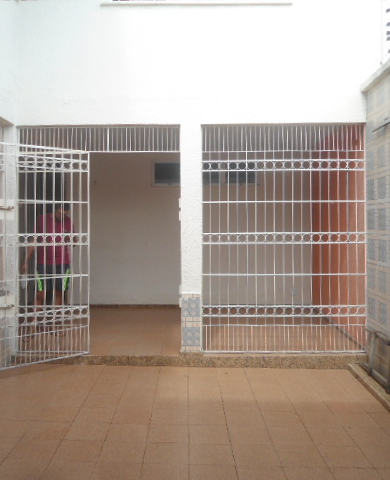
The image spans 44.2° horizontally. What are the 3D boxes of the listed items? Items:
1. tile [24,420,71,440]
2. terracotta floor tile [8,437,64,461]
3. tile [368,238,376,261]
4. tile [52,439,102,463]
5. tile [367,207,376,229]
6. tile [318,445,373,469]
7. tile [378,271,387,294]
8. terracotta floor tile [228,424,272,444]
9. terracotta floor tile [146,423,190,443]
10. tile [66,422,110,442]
[{"bbox_3d":[-1.101,1.425,3.588,0.300,0.010,0.300,0,1,-1],"label":"tile"},{"bbox_3d":[-1.091,1.430,3.264,0.300,0.012,0.300,1,2,-1],"label":"terracotta floor tile"},{"bbox_3d":[1.835,0.099,4.985,0.010,0.205,0.205,0,2,1],"label":"tile"},{"bbox_3d":[-0.784,1.431,3.242,0.300,0.012,0.300,2,2,-1],"label":"tile"},{"bbox_3d":[1.854,-0.225,5.039,0.010,0.207,0.207,0,1,1],"label":"tile"},{"bbox_3d":[1.020,1.482,3.281,0.300,0.010,0.300,0,2,-1],"label":"tile"},{"bbox_3d":[1.812,0.412,4.639,0.010,0.203,0.203,0,1,1],"label":"tile"},{"bbox_3d":[0.406,1.448,3.579,0.298,0.010,0.298,1,2,-1],"label":"terracotta floor tile"},{"bbox_3d":[-0.189,1.410,3.501,0.295,0.010,0.295,1,2,-1],"label":"terracotta floor tile"},{"bbox_3d":[-0.791,1.423,3.546,0.300,0.010,0.300,0,2,-1],"label":"tile"}]

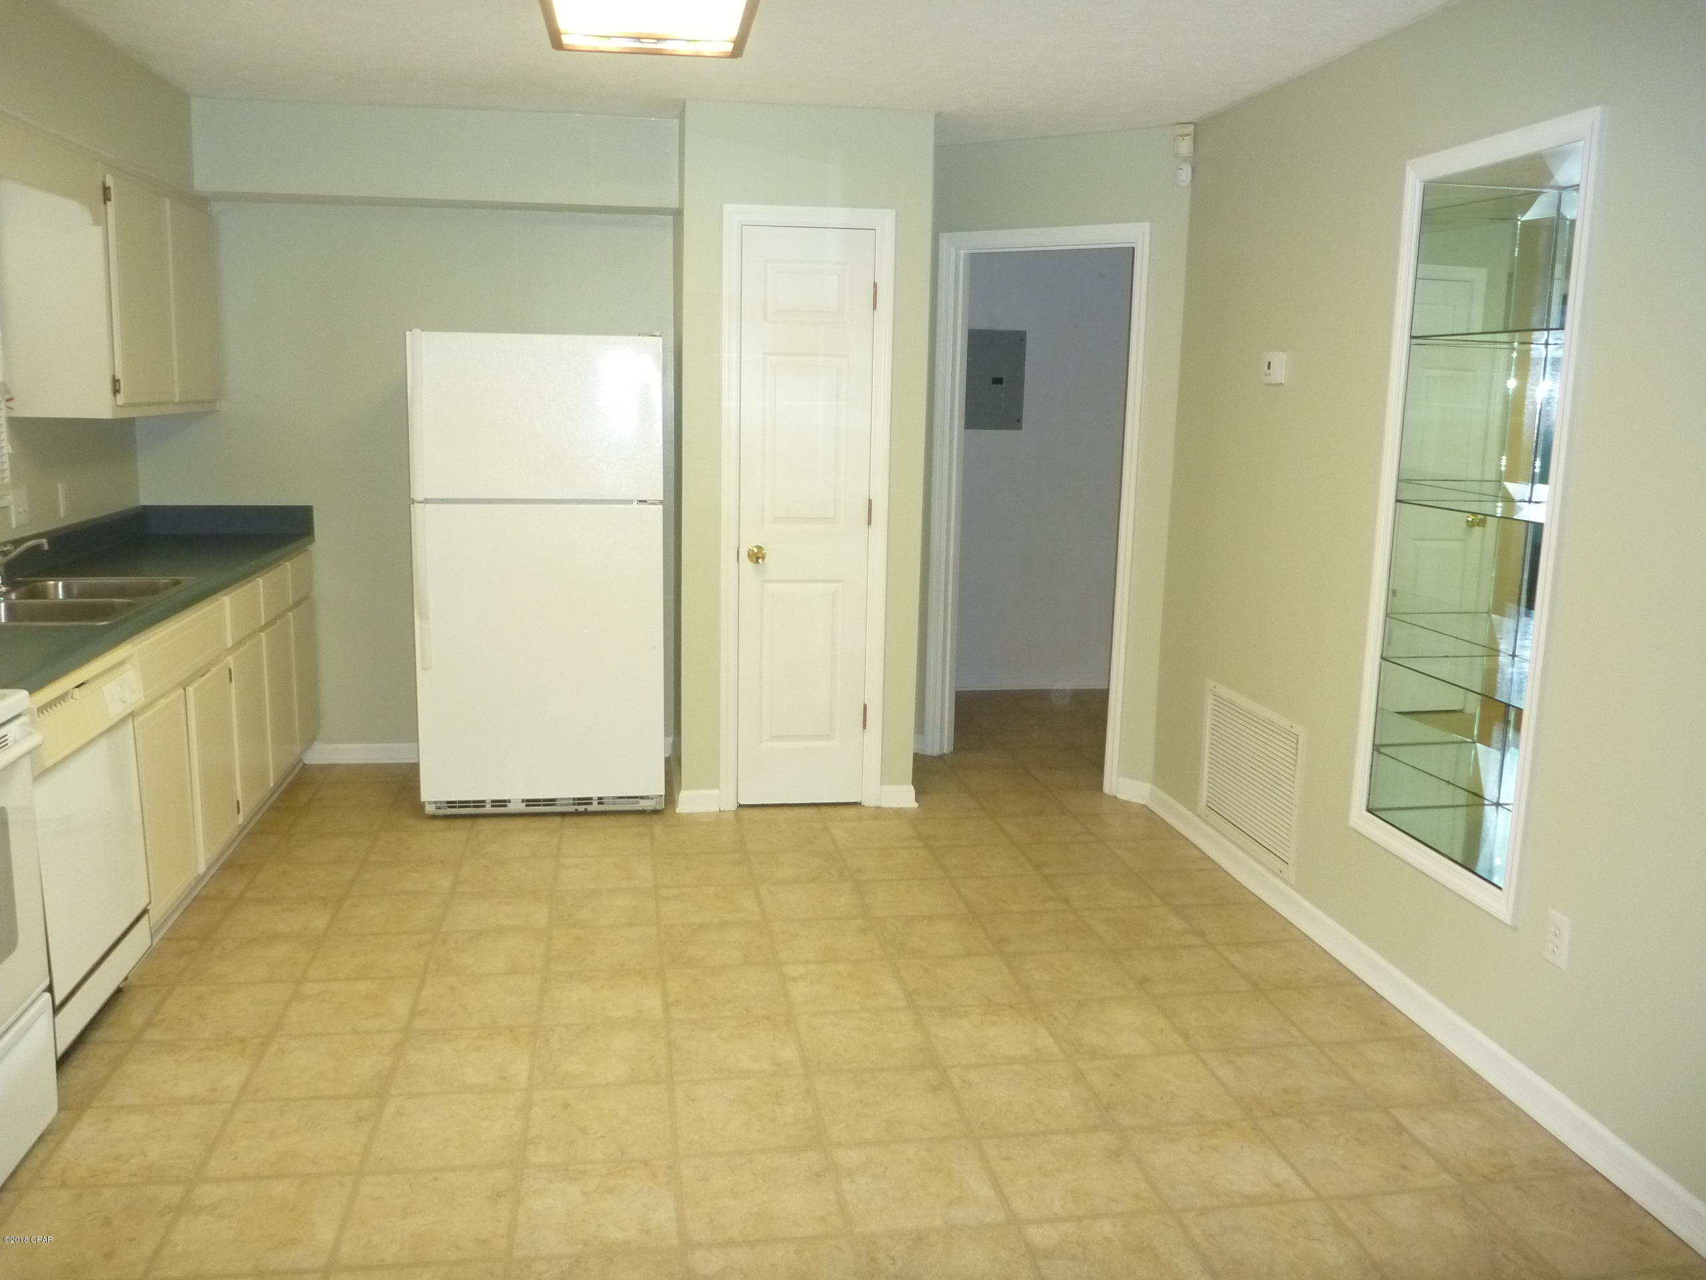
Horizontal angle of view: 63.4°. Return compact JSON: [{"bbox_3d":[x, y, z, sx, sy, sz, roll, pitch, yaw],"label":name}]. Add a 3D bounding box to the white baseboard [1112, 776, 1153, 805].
[{"bbox_3d":[1.062,0.564,5.206,0.130,0.092,0.020,8,12,35],"label":"white baseboard"}]

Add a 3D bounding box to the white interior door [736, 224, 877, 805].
[{"bbox_3d":[-0.169,-0.402,4.883,0.460,2.030,0.045,0,10,-9],"label":"white interior door"}]

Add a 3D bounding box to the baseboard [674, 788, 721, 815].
[{"bbox_3d":[-0.556,0.575,4.976,0.160,0.083,0.022,0,10,-9],"label":"baseboard"}]

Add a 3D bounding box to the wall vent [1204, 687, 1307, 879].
[{"bbox_3d":[1.236,0.415,4.318,0.028,0.458,0.690,0,10,-9],"label":"wall vent"}]

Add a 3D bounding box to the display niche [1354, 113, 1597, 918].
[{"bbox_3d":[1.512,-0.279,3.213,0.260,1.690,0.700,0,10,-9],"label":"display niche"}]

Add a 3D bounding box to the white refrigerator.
[{"bbox_3d":[-1.120,-0.257,5.061,0.830,1.670,0.760,0,10,-9],"label":"white refrigerator"}]

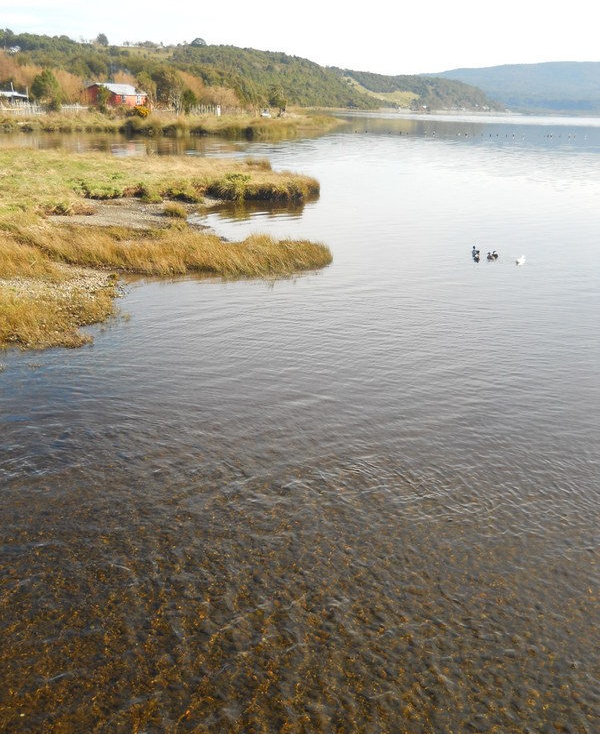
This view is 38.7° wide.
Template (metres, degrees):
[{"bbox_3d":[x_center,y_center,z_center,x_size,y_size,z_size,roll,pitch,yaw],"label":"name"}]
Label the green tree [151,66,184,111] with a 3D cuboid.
[{"bbox_3d":[-22.689,-48.111,147.714,5.227,7.130,5.227,-1,17,-8],"label":"green tree"}]

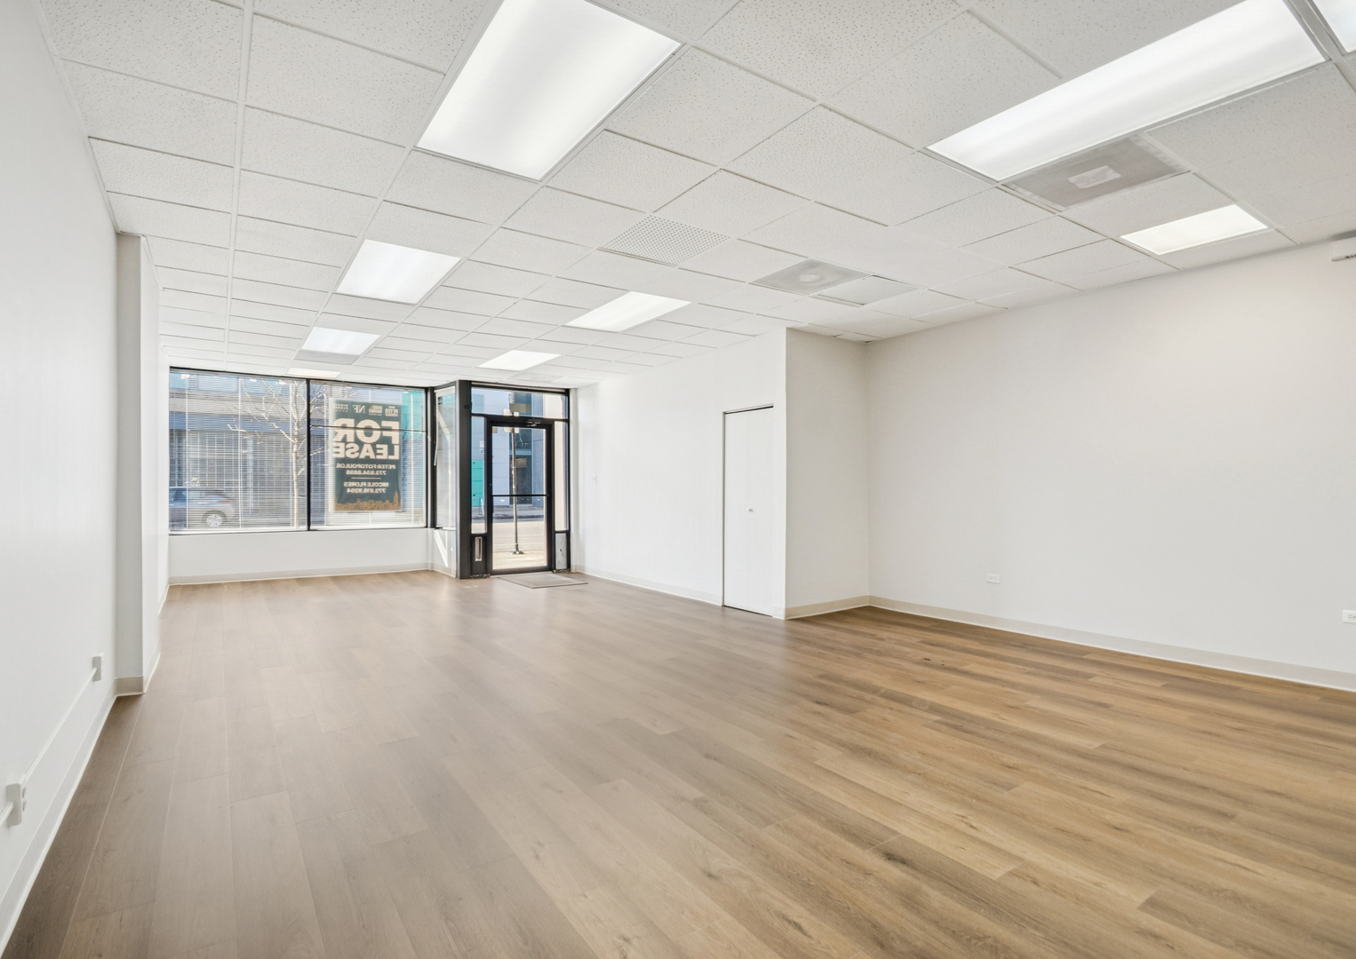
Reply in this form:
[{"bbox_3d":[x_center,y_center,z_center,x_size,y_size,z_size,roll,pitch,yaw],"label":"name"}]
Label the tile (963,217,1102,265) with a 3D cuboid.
[{"bbox_3d":[2.138,-1.445,3.650,0.600,0.020,0.600,-1,1,-35],"label":"tile"}]

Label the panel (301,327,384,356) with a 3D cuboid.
[{"bbox_3d":[-3.499,-1.423,6.207,0.606,0.060,1.189,0,-2,-35],"label":"panel"}]

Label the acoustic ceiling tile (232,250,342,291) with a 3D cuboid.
[{"bbox_3d":[-2.641,-1.403,4.050,0.600,0.020,0.600,-1,1,-35],"label":"acoustic ceiling tile"}]

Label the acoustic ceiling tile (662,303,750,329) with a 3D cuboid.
[{"bbox_3d":[0.237,-1.440,5.310,0.600,0.020,0.600,-1,1,-35],"label":"acoustic ceiling tile"}]

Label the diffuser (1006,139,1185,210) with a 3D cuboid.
[{"bbox_3d":[2.088,-1.533,3.022,0.580,0.040,0.580,0,-1,-34],"label":"diffuser"}]

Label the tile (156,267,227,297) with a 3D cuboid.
[{"bbox_3d":[-3.550,-1.449,4.424,0.394,0.022,0.595,0,-2,-35],"label":"tile"}]

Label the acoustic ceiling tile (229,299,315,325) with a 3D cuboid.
[{"bbox_3d":[-3.526,-1.459,5.245,0.600,0.022,0.600,0,-1,-34],"label":"acoustic ceiling tile"}]

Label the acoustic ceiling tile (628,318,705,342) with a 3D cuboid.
[{"bbox_3d":[-0.125,-1.462,5.916,0.600,0.022,0.600,0,-1,-34],"label":"acoustic ceiling tile"}]

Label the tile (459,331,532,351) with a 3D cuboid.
[{"bbox_3d":[-1.899,-1.422,6.150,0.606,0.022,0.595,0,-2,-35],"label":"tile"}]

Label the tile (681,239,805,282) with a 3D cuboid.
[{"bbox_3d":[0.430,-1.433,3.953,0.600,0.020,0.600,-1,1,-35],"label":"tile"}]

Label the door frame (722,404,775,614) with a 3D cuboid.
[{"bbox_3d":[0.732,0.315,6.150,0.120,2.021,0.768,0,-1,-35],"label":"door frame"}]

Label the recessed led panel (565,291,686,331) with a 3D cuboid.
[{"bbox_3d":[-0.462,-1.469,5.293,0.606,0.060,1.189,0,-2,-35],"label":"recessed led panel"}]

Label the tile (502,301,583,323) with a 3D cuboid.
[{"bbox_3d":[-1.174,-1.462,5.206,0.600,0.025,0.600,0,-1,-35],"label":"tile"}]

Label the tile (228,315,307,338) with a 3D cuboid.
[{"bbox_3d":[-3.894,-1.447,5.727,0.600,0.022,0.600,0,-1,-34],"label":"tile"}]

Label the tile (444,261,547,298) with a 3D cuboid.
[{"bbox_3d":[-1.291,-1.419,4.251,0.600,0.020,0.600,-1,1,-35],"label":"tile"}]

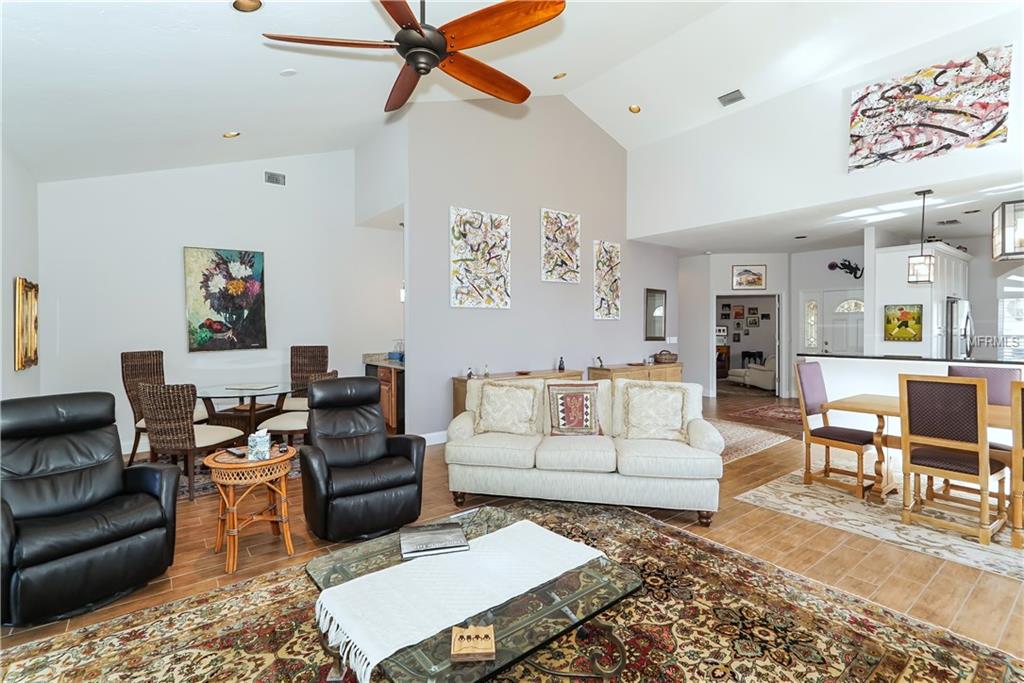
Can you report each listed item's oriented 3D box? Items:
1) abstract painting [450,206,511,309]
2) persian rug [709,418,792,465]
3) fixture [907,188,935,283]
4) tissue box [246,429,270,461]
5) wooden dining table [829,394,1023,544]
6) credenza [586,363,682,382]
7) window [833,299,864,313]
[{"bbox_3d":[-0.391,-1.030,5.781,0.915,1.215,0.040,-1,1,-37],"label":"abstract painting"},{"bbox_3d":[2.054,1.234,5.640,2.600,0.012,1.760,-1,1,-42],"label":"persian rug"},{"bbox_3d":[4.422,-1.115,4.923,0.184,0.989,0.184,-1,2,-37],"label":"fixture"},{"bbox_3d":[-1.525,0.611,2.740,0.117,0.168,0.117,-1,1,-20],"label":"tissue box"},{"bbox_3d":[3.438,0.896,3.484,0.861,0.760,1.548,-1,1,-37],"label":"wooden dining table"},{"bbox_3d":[2.049,0.799,7.394,1.840,0.820,0.450,-1,1,-37],"label":"credenza"},{"bbox_3d":[6.052,-0.632,8.053,0.041,0.255,0.632,-1,2,-37],"label":"window"}]

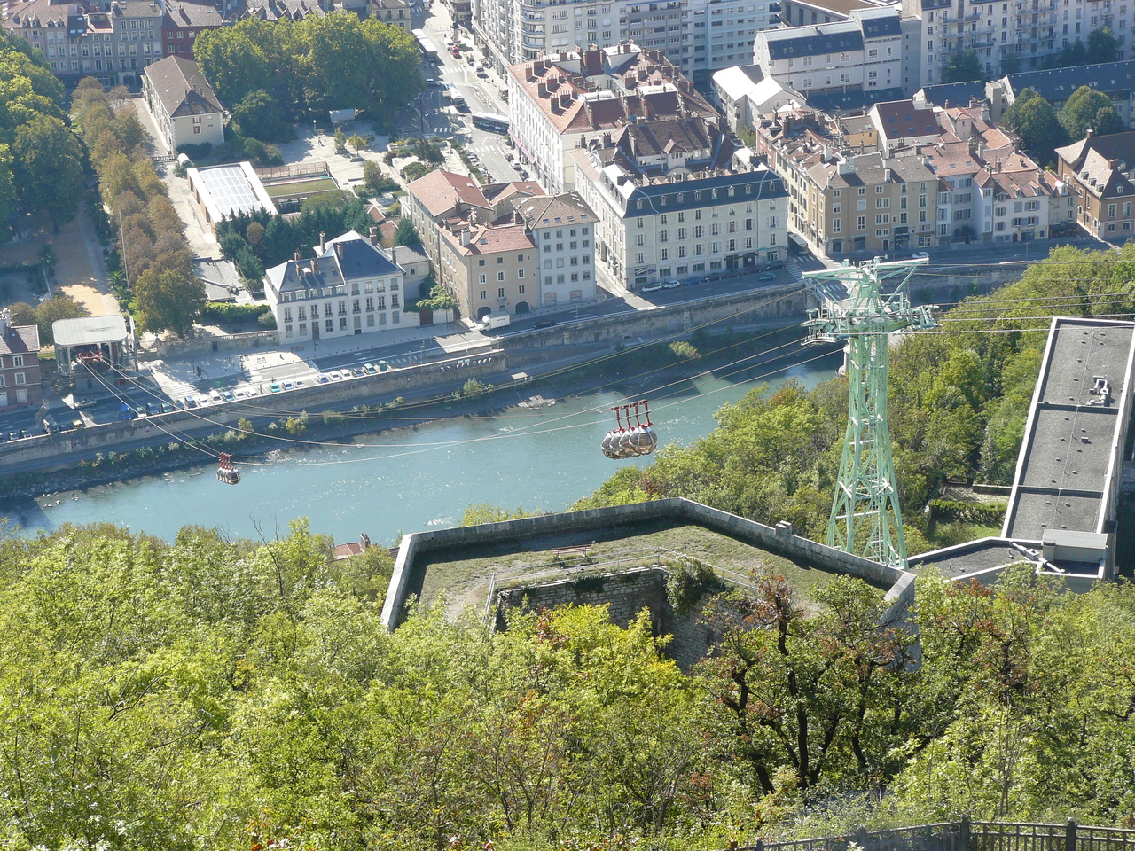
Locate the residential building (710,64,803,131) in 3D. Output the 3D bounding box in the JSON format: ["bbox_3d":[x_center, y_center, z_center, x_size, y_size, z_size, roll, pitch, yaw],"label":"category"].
[{"bbox_3d":[44.370,-75.690,789.890,16.000,11.300,22.500,-8,26,-14],"label":"residential building"}]

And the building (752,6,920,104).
[{"bbox_3d":[63.240,-85.390,795.730,37.000,23.000,9.500,-8,26,-14],"label":"building"}]

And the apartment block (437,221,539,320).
[{"bbox_3d":[-16.190,-34.170,699.360,14.800,15.600,20.000,-9,26,-16],"label":"apartment block"}]

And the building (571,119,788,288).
[{"bbox_3d":[23.210,-48.560,722.080,36.000,20.500,43.500,-8,26,-14],"label":"building"}]

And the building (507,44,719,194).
[{"bbox_3d":[9.810,-69.170,765.280,36.500,22.000,47.000,-8,26,-14],"label":"building"}]

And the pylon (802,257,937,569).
[{"bbox_3d":[19.990,-0.920,227.120,8.800,22.300,5.000,-7,25,-11],"label":"pylon"}]

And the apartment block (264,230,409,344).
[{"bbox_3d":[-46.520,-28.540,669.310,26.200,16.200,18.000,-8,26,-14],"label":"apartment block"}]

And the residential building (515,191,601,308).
[{"bbox_3d":[-2.230,-36.580,680.740,13.600,19.000,16.000,-8,26,-14],"label":"residential building"}]

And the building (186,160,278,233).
[{"bbox_3d":[-71.190,-47.810,725.500,13.500,4.800,32.300,-8,26,-14],"label":"building"}]

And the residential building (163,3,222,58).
[{"bbox_3d":[-90.580,-93.620,826.540,14.400,19.500,13.000,-2,25,-1],"label":"residential building"}]

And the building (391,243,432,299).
[{"bbox_3d":[-32.210,-30.650,681.310,9.000,9.200,7.000,-8,26,-14],"label":"building"}]

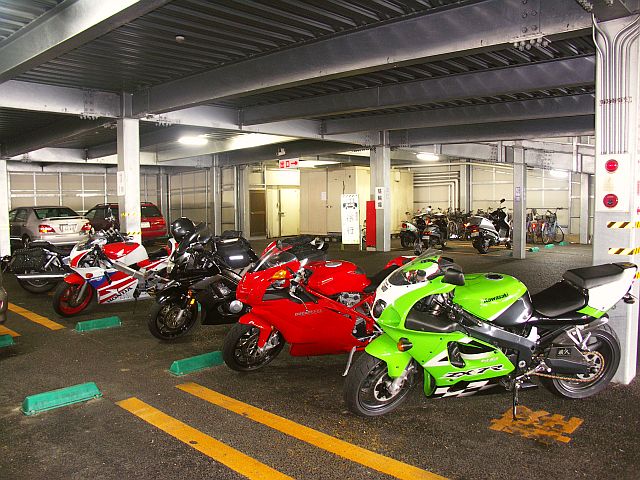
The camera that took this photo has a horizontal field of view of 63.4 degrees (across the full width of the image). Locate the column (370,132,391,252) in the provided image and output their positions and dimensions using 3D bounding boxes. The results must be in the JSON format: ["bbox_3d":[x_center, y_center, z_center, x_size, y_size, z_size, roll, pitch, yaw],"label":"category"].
[{"bbox_3d":[1.685,-1.322,14.491,0.420,3.286,0.300,3,6,43],"label":"column"}]

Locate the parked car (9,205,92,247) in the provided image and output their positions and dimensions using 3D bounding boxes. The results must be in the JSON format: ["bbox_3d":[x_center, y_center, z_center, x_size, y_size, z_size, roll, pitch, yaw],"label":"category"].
[{"bbox_3d":[-9.670,-0.510,17.660,4.470,1.440,1.700,3,6,41],"label":"parked car"}]

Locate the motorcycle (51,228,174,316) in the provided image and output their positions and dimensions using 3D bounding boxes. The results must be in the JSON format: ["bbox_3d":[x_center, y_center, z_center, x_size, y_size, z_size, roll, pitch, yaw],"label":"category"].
[{"bbox_3d":[-2.635,0.404,7.012,1.980,1.080,0.700,-3,5,-35],"label":"motorcycle"}]

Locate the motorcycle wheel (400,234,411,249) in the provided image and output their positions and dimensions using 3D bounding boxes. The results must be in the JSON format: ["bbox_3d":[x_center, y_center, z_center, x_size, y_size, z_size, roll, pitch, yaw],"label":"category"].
[{"bbox_3d":[2.742,-0.029,16.212,0.130,0.530,0.530,3,6,42],"label":"motorcycle wheel"}]

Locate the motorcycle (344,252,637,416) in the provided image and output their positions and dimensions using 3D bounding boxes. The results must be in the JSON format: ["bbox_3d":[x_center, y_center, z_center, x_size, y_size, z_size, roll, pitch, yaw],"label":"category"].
[{"bbox_3d":[1.109,0.614,3.566,2.060,1.120,0.720,-1,4,-9],"label":"motorcycle"}]

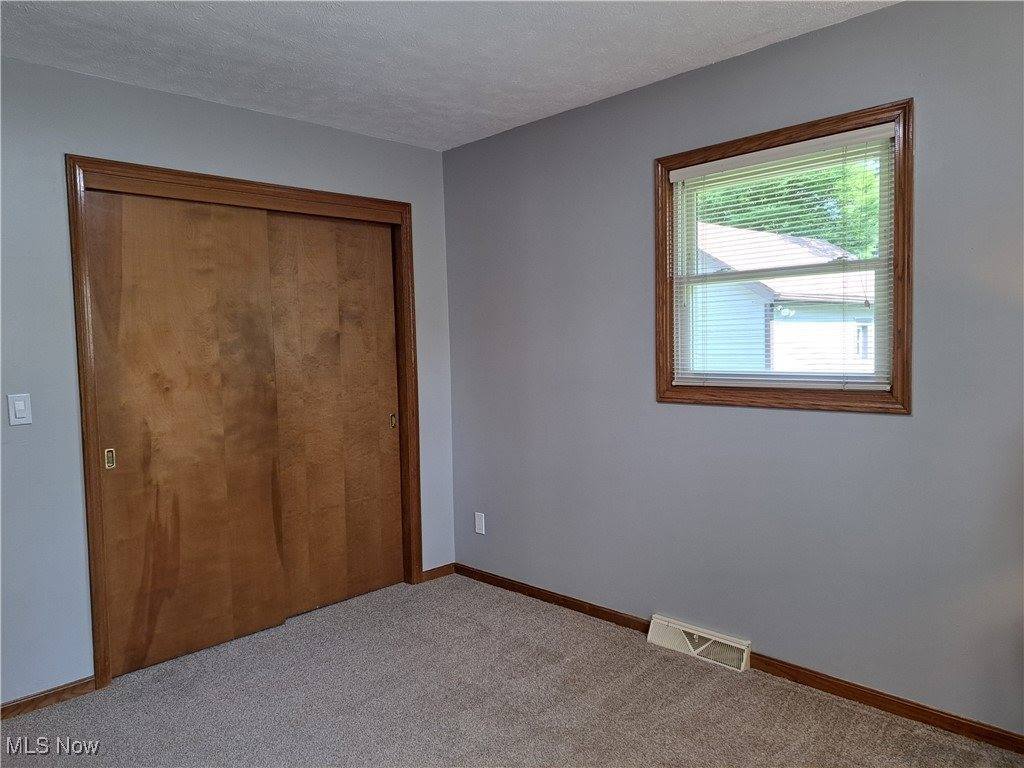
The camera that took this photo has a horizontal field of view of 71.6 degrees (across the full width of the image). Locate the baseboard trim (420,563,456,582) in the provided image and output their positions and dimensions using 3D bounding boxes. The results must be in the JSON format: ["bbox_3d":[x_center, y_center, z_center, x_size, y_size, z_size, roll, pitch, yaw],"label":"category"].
[{"bbox_3d":[-0.418,1.081,4.064,0.013,0.072,0.240,2,5,45],"label":"baseboard trim"}]

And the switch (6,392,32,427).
[{"bbox_3d":[-1.819,0.095,2.627,0.011,0.115,0.070,2,5,45],"label":"switch"}]

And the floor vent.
[{"bbox_3d":[0.780,1.090,3.008,0.458,0.114,0.050,2,5,45],"label":"floor vent"}]

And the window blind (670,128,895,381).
[{"bbox_3d":[0.996,-0.436,2.721,0.868,0.902,0.035,2,5,45],"label":"window blind"}]

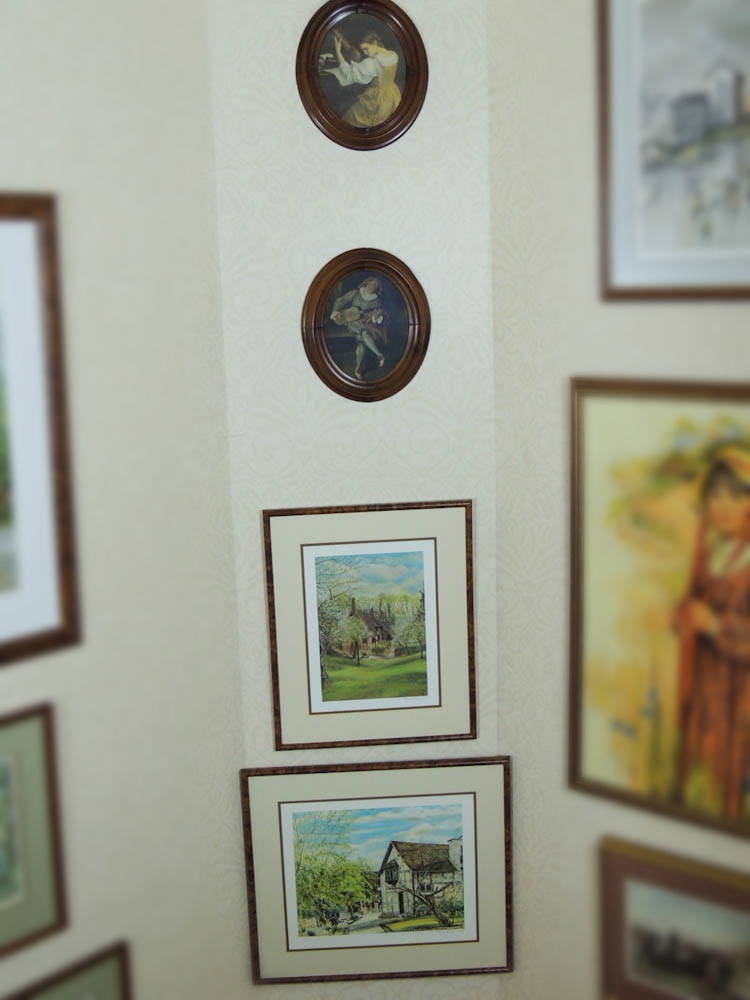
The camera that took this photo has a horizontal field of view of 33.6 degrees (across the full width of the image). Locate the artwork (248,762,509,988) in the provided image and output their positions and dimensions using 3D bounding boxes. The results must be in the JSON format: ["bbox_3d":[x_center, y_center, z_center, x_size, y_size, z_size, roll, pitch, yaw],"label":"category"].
[{"bbox_3d":[0.010,0.671,2.255,0.477,0.427,0.024,-3,12,-2],"label":"artwork"}]

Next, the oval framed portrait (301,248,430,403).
[{"bbox_3d":[-0.014,-0.288,2.049,0.214,0.256,0.025,-3,11,-2],"label":"oval framed portrait"}]

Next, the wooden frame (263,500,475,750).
[{"bbox_3d":[-0.005,0.218,2.157,0.354,0.432,0.024,-3,12,-2],"label":"wooden frame"}]

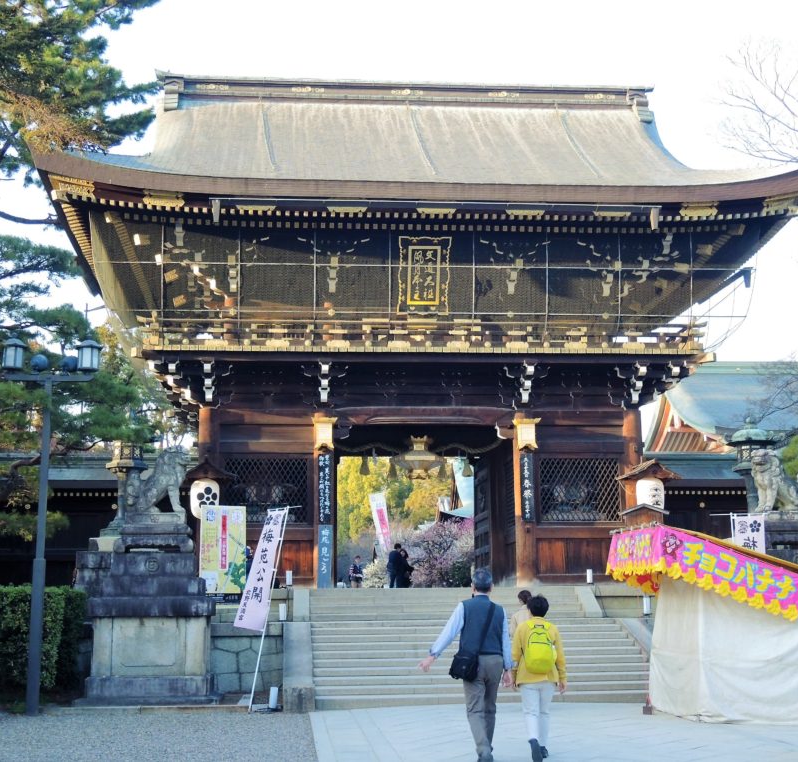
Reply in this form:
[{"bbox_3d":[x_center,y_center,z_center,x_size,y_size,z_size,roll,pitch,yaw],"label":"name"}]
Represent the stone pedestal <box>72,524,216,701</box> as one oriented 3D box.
[{"bbox_3d":[-3.694,3.482,16.957,2.000,2.570,1.650,0,-10,-5],"label":"stone pedestal"}]

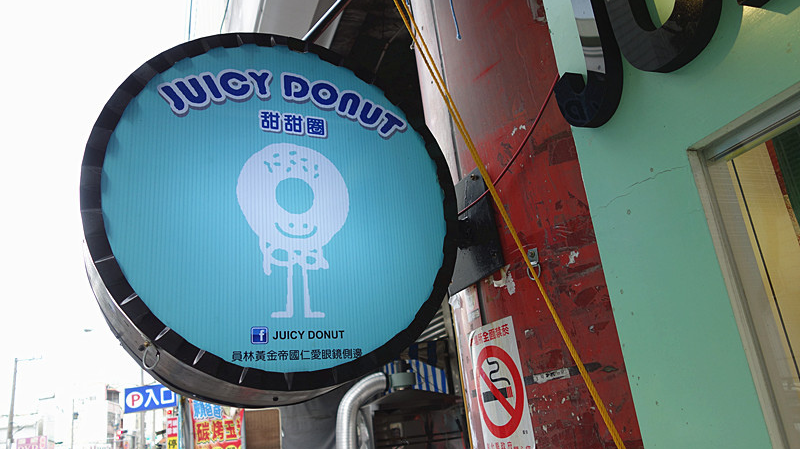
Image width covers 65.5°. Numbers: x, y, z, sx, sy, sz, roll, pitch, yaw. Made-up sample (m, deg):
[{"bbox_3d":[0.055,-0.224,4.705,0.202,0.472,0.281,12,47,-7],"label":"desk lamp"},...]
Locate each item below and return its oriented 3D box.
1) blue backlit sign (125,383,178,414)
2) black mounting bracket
[{"bbox_3d":[-6.214,4.396,15.564,1.213,0.585,0.150,-2,-19,-14],"label":"blue backlit sign"},{"bbox_3d":[0.128,0.020,1.528,0.080,0.257,0.291,0,-20,-21],"label":"black mounting bracket"}]

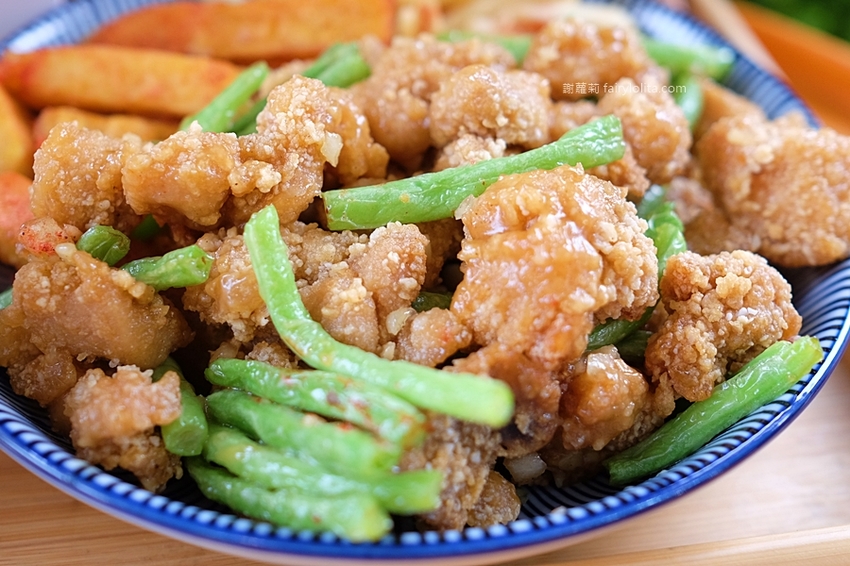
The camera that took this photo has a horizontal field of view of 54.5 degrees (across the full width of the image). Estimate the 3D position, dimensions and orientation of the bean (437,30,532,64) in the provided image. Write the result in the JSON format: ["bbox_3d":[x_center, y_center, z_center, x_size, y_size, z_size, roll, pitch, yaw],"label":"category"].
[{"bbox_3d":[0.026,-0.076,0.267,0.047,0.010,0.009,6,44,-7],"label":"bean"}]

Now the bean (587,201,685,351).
[{"bbox_3d":[0.055,-0.003,0.211,0.016,0.016,0.049,25,64,20],"label":"bean"}]

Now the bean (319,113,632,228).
[{"bbox_3d":[0.012,-0.025,0.193,0.073,0.010,0.010,-13,46,-6],"label":"bean"}]

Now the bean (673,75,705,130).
[{"bbox_3d":[0.082,-0.055,0.258,0.010,0.011,0.030,4,69,0],"label":"bean"}]

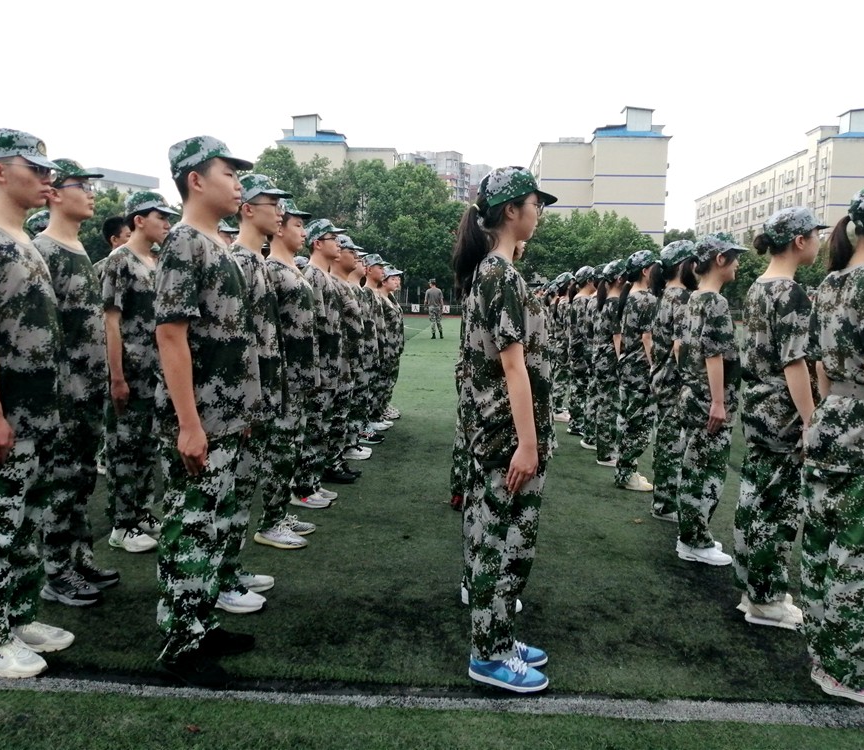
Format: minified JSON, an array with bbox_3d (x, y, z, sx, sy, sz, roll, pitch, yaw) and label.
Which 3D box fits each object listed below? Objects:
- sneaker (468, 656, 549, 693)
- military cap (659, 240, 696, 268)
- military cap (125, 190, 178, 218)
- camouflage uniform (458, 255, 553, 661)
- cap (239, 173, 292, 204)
[{"bbox_3d":[0.251,0.956,2.498,0.275,0.105,0.100,3,6,14],"label":"sneaker"},{"bbox_3d":[1.434,-0.693,4.305,0.265,0.130,0.175,1,6,3],"label":"military cap"},{"bbox_3d":[-1.366,-0.841,3.679,0.265,0.130,0.185,2,6,4],"label":"military cap"},{"bbox_3d":[0.239,0.281,2.481,0.285,1.340,0.430,1,6,3],"label":"camouflage uniform"},{"bbox_3d":[-0.674,-0.729,2.950,0.275,0.130,0.180,1,6,3],"label":"cap"}]

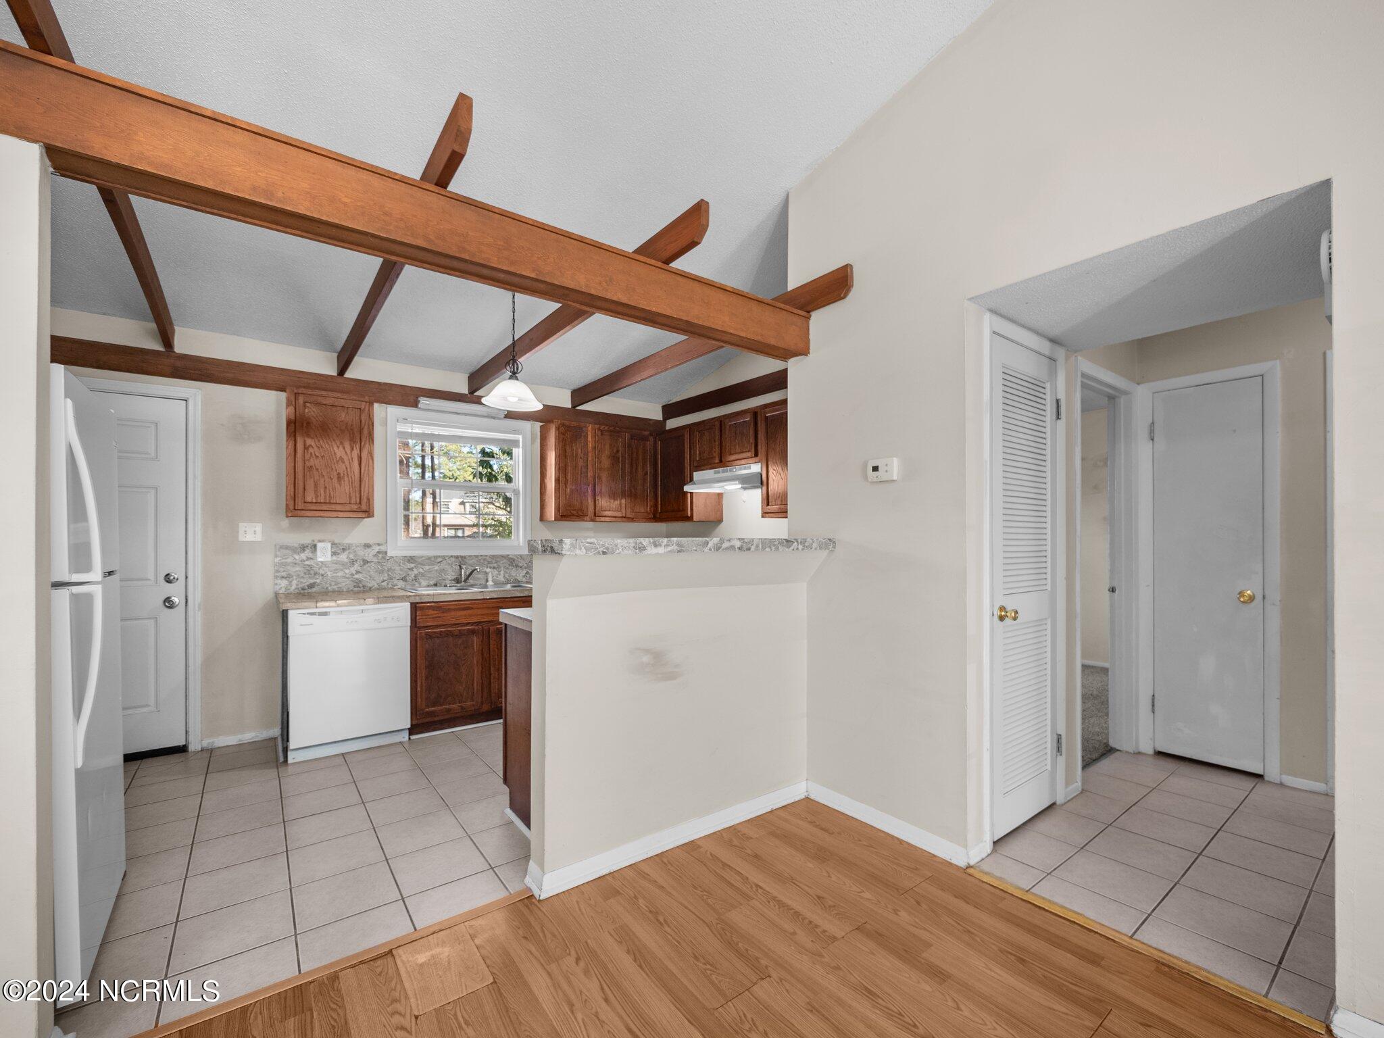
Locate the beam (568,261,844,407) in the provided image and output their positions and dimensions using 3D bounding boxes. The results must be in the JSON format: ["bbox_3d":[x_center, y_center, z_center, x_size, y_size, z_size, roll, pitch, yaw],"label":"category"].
[{"bbox_3d":[-0.136,-1.012,3.542,0.044,0.131,2.797,1,-1,-37],"label":"beam"}]

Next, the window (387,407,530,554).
[{"bbox_3d":[-1.693,-0.244,4.139,1.000,1.010,0.099,1,-1,-37],"label":"window"}]

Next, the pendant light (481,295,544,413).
[{"bbox_3d":[-0.981,-0.960,3.050,0.330,0.689,0.330,1,-1,-37],"label":"pendant light"}]

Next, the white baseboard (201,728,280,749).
[{"bbox_3d":[-2.750,1.332,3.410,0.375,0.055,0.015,1,-1,-37],"label":"white baseboard"}]

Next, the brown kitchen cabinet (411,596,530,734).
[{"bbox_3d":[-1.507,0.949,3.896,0.904,0.851,0.579,1,-1,-37],"label":"brown kitchen cabinet"}]

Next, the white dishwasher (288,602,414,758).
[{"bbox_3d":[-2.154,0.922,3.501,0.605,0.860,0.590,1,-1,-37],"label":"white dishwasher"}]

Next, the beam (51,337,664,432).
[{"bbox_3d":[-1.901,-0.856,4.036,4.133,0.140,0.040,1,-1,-37],"label":"beam"}]

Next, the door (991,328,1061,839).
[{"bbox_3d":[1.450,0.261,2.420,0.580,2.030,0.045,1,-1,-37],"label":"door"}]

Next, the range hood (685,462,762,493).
[{"bbox_3d":[0.293,-0.288,4.080,0.455,0.173,0.752,1,-1,-37],"label":"range hood"}]

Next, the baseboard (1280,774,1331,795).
[{"bbox_3d":[3.044,1.306,2.779,0.015,0.055,0.168,1,-1,-37],"label":"baseboard"}]

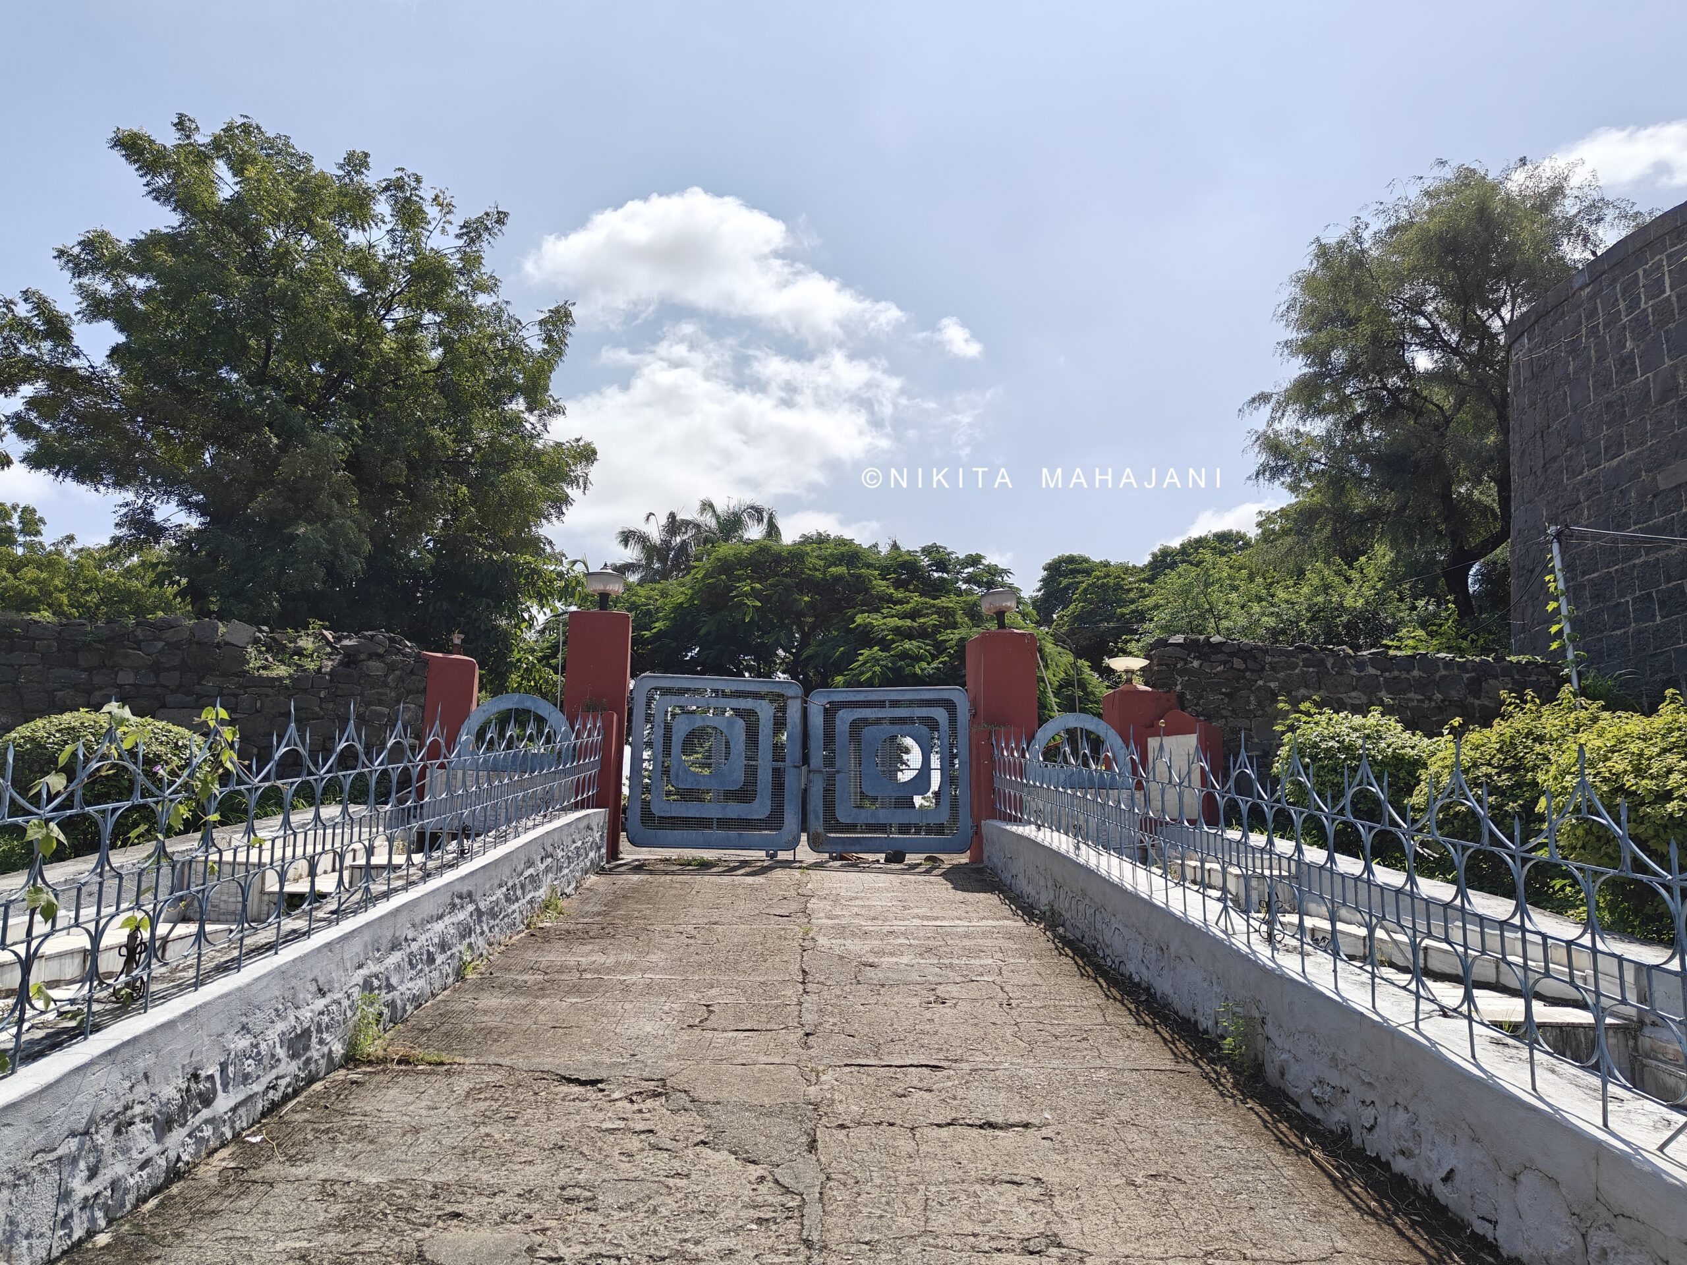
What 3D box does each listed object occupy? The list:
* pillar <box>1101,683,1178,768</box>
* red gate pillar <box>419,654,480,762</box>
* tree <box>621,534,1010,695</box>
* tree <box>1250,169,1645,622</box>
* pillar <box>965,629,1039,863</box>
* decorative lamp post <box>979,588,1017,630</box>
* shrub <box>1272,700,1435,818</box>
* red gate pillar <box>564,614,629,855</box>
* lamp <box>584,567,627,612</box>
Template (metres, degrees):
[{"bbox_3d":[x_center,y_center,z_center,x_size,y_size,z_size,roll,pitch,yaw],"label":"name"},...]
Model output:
[{"bbox_3d":[3.254,1.502,13.105,0.640,1.692,0.620,2,-9,-7],"label":"pillar"},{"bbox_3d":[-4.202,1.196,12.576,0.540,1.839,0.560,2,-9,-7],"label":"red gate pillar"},{"bbox_3d":[-0.557,1.024,23.000,7.800,6.000,7.200,2,-9,-7],"label":"tree"},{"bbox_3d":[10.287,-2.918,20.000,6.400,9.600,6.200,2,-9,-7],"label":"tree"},{"bbox_3d":[1.765,1.284,13.036,0.610,2.511,0.680,2,-9,-7],"label":"pillar"},{"bbox_3d":[1.751,-0.261,13.227,0.390,0.450,0.390,2,-9,-7],"label":"decorative lamp post"},{"bbox_3d":[4.323,1.199,9.900,1.320,1.180,1.300,2,-9,-7],"label":"shrub"},{"bbox_3d":[-2.602,1.107,12.436,0.620,2.573,0.680,2,-9,-7],"label":"red gate pillar"},{"bbox_3d":[-2.525,-0.468,12.400,0.400,0.500,0.400,2,-9,-11],"label":"lamp"}]

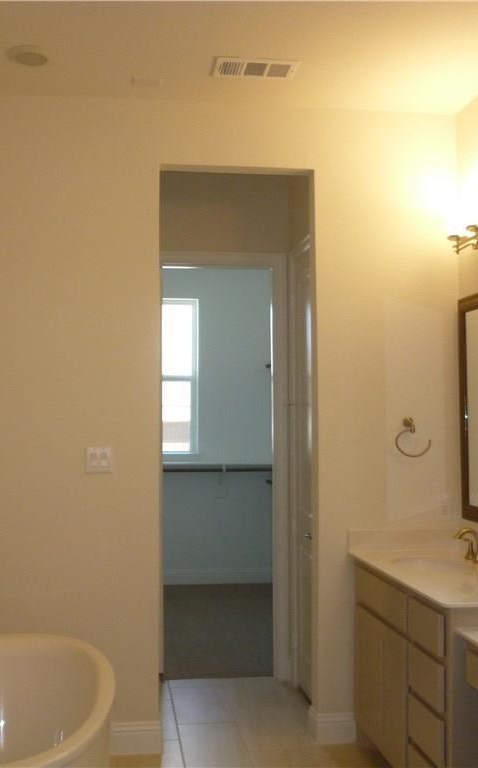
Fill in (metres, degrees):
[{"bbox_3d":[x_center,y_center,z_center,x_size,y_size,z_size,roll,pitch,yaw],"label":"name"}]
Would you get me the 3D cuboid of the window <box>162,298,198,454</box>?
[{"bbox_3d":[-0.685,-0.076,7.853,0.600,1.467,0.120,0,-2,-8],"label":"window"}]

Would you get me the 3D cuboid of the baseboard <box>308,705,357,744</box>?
[{"bbox_3d":[0.449,1.642,4.006,0.200,0.149,0.141,0,-2,-8],"label":"baseboard"}]

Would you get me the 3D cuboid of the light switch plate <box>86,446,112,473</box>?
[{"bbox_3d":[-0.649,0.355,3.844,0.115,0.118,0.010,0,-2,-8],"label":"light switch plate"}]

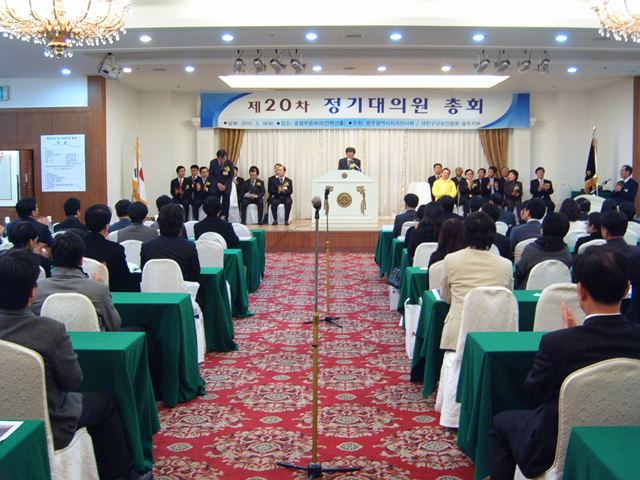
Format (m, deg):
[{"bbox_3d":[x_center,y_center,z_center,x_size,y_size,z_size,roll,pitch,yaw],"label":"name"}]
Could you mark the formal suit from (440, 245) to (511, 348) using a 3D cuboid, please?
[{"bbox_3d":[1.056,0.395,4.724,0.510,0.720,0.400,0,6,1],"label":"formal suit"}]

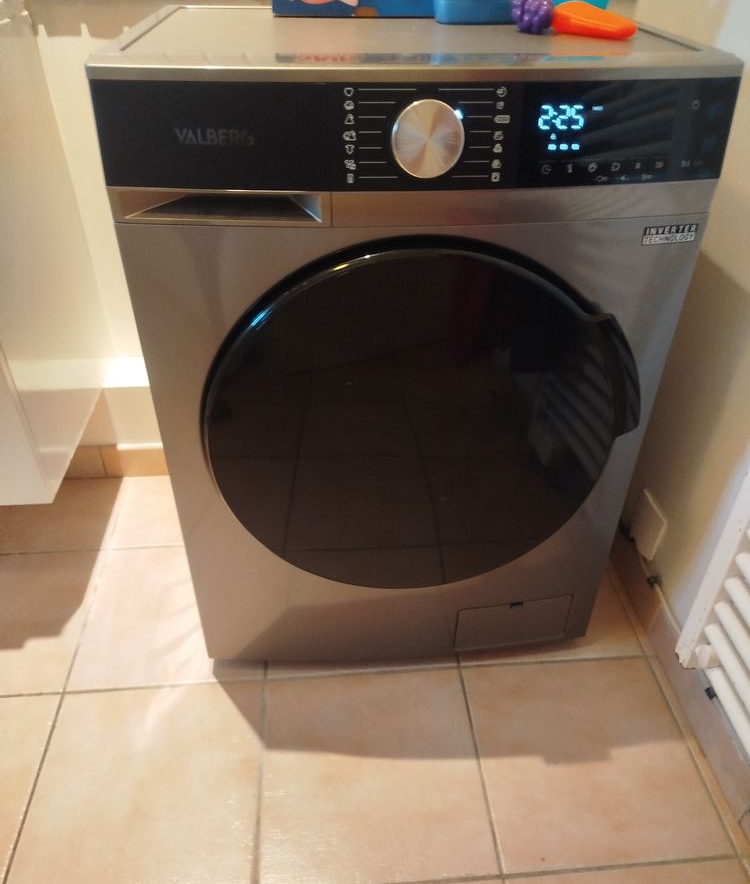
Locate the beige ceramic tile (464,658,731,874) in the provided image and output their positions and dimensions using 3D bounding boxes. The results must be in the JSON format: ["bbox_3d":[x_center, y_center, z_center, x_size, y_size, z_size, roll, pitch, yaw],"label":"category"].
[{"bbox_3d":[0.298,0.445,0.993,0.302,0.012,0.302,-2,36,-4],"label":"beige ceramic tile"}]

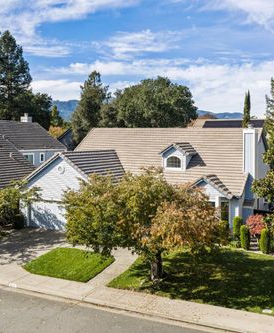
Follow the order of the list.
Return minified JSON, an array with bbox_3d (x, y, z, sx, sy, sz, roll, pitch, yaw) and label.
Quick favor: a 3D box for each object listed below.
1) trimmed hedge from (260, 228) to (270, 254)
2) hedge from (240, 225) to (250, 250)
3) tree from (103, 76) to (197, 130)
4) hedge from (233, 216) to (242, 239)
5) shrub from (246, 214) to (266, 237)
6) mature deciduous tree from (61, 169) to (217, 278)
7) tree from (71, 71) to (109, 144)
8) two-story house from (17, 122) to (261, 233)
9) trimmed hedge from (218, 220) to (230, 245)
[{"bbox_3d":[7.803,4.559,23.789,0.620,1.550,0.620,0,4,0],"label":"trimmed hedge"},{"bbox_3d":[6.513,4.254,23.440,0.600,1.500,0.600,3,5,28],"label":"hedge"},{"bbox_3d":[2.104,-5.259,56.394,13.400,15.360,13.400,3,5,28],"label":"tree"},{"bbox_3d":[7.079,4.288,27.379,0.600,1.550,0.600,0,4,0],"label":"hedge"},{"bbox_3d":[7.814,3.998,25.632,1.300,1.690,1.300,3,5,28],"label":"shrub"},{"bbox_3d":[0.172,2.790,19.050,7.200,5.400,6.400,0,4,0],"label":"mature deciduous tree"},{"bbox_3d":[-5.958,-4.534,49.803,4.900,15.300,4.900,0,4,0],"label":"tree"},{"bbox_3d":[1.285,0.406,33.764,17.000,7.500,19.200,3,5,28],"label":"two-story house"},{"bbox_3d":[5.805,4.414,26.085,0.780,1.600,0.750,0,4,0],"label":"trimmed hedge"}]

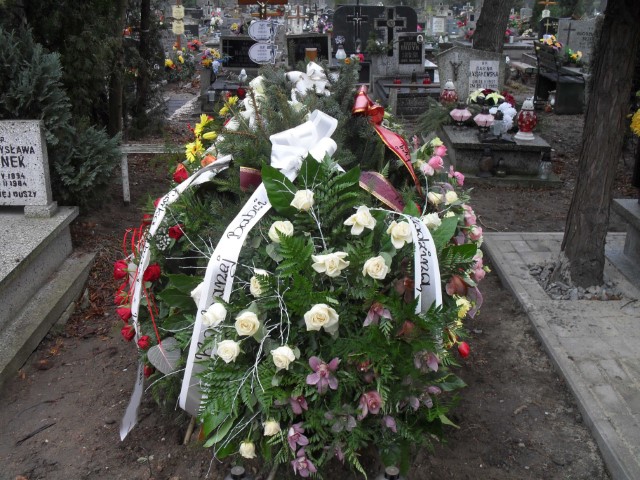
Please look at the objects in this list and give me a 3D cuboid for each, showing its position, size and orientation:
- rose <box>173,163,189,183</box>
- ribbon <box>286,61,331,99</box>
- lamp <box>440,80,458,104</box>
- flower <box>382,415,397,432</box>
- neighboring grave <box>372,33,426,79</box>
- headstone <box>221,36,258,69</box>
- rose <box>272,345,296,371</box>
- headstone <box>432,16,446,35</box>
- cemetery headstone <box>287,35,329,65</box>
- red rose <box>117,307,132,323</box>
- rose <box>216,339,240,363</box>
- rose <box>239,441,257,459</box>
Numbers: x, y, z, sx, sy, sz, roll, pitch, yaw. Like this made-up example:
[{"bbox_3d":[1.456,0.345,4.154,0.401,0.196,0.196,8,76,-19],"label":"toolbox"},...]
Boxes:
[{"bbox_3d":[-0.571,-0.276,2.650,0.060,0.075,0.060,0,22,0],"label":"rose"},{"bbox_3d":[-0.051,-0.714,2.880,0.190,0.165,0.120,0,22,0],"label":"ribbon"},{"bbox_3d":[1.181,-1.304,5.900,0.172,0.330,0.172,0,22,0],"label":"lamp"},{"bbox_3d":[0.210,0.556,1.960,0.045,0.052,0.040,-2,10,-5],"label":"flower"},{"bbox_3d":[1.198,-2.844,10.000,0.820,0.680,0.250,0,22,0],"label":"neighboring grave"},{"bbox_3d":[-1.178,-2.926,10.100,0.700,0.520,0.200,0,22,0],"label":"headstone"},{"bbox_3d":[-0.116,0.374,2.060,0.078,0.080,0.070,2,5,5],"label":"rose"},{"bbox_3d":[2.678,-4.784,14.500,0.330,0.460,0.160,0,22,0],"label":"headstone"},{"bbox_3d":[-0.162,-2.658,9.100,0.630,0.480,0.130,0,22,0],"label":"cemetery headstone"},{"bbox_3d":[-0.695,0.265,2.300,0.055,0.055,0.052,12,20,29],"label":"red rose"},{"bbox_3d":[-0.276,0.335,1.950,0.073,0.072,0.060,3,5,8],"label":"rose"},{"bbox_3d":[-0.243,0.703,2.170,0.056,0.058,0.054,0,22,0],"label":"rose"}]

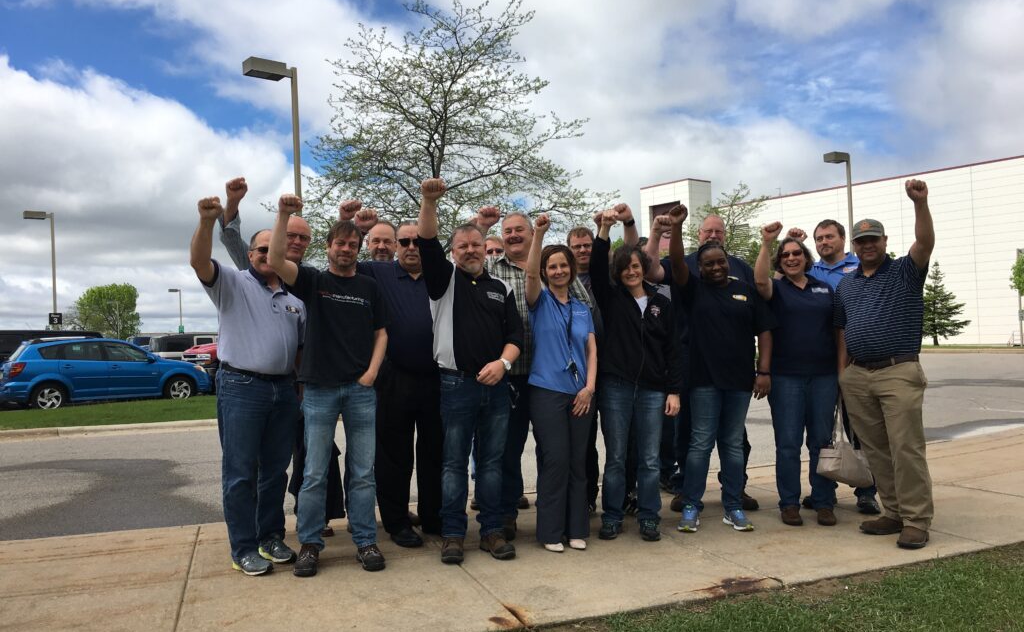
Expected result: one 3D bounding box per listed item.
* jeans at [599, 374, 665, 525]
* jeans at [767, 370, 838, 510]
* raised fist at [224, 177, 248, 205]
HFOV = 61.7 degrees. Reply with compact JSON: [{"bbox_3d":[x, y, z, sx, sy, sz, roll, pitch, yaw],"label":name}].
[{"bbox_3d":[0.694,0.755,5.030,0.370,0.900,0.290,-2,-1,6],"label":"jeans"},{"bbox_3d":[1.757,0.738,5.170,0.410,0.870,0.300,-3,-1,16],"label":"jeans"},{"bbox_3d":[-1.558,-0.712,4.850,0.110,0.125,0.100,-2,-1,-14],"label":"raised fist"}]

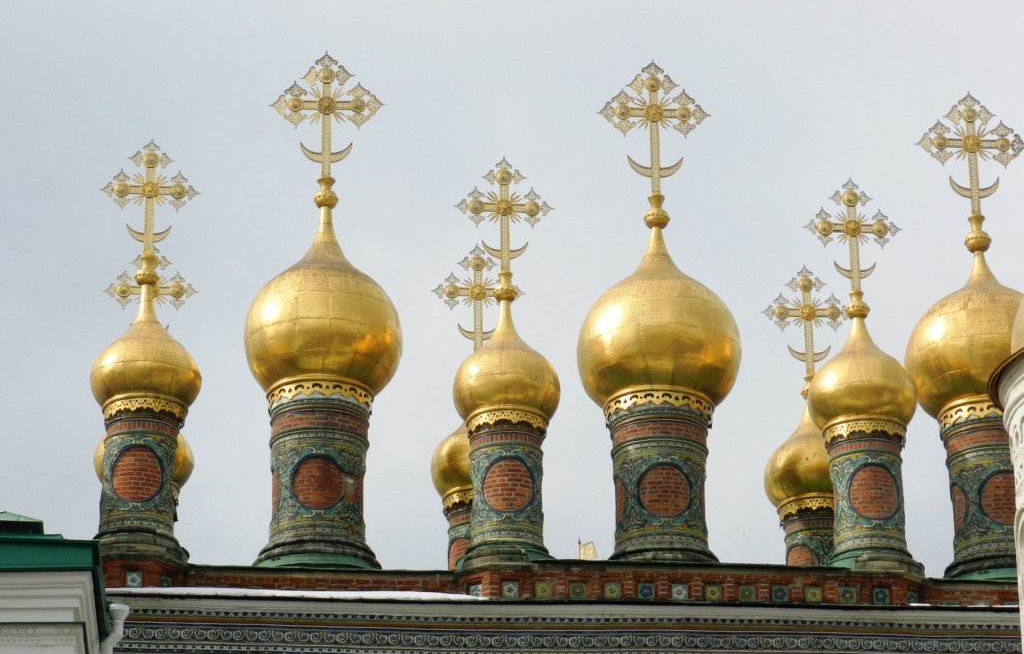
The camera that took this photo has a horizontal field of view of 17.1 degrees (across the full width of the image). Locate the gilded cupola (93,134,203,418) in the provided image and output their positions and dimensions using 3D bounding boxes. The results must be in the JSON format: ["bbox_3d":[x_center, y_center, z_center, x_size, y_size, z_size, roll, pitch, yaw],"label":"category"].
[{"bbox_3d":[-7.042,-0.984,66.139,2.152,5.963,2.152,2,-24,-6],"label":"gilded cupola"}]

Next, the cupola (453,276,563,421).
[{"bbox_3d":[-0.093,0.476,66.315,2.099,3.362,2.099,2,-24,-6],"label":"cupola"}]

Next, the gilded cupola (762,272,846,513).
[{"bbox_3d":[6.293,1.319,71.550,2.131,5.772,2.131,2,-24,-6],"label":"gilded cupola"}]

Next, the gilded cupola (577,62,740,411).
[{"bbox_3d":[2.986,-1.923,70.167,3.318,8.092,3.318,2,-24,-6],"label":"gilded cupola"}]

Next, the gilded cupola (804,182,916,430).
[{"bbox_3d":[6.872,-0.448,67.542,2.152,5.602,2.152,2,-24,-6],"label":"gilded cupola"}]

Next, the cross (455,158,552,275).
[{"bbox_3d":[-0.136,-2.231,67.500,1.992,2.549,0.200,2,-24,-6],"label":"cross"}]

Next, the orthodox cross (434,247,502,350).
[{"bbox_3d":[-0.701,-0.614,71.573,1.992,2.504,0.200,2,-24,-6],"label":"orthodox cross"}]

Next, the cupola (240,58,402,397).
[{"bbox_3d":[-3.842,-2.103,69.427,3.220,7.965,3.220,2,-24,-6],"label":"cupola"}]

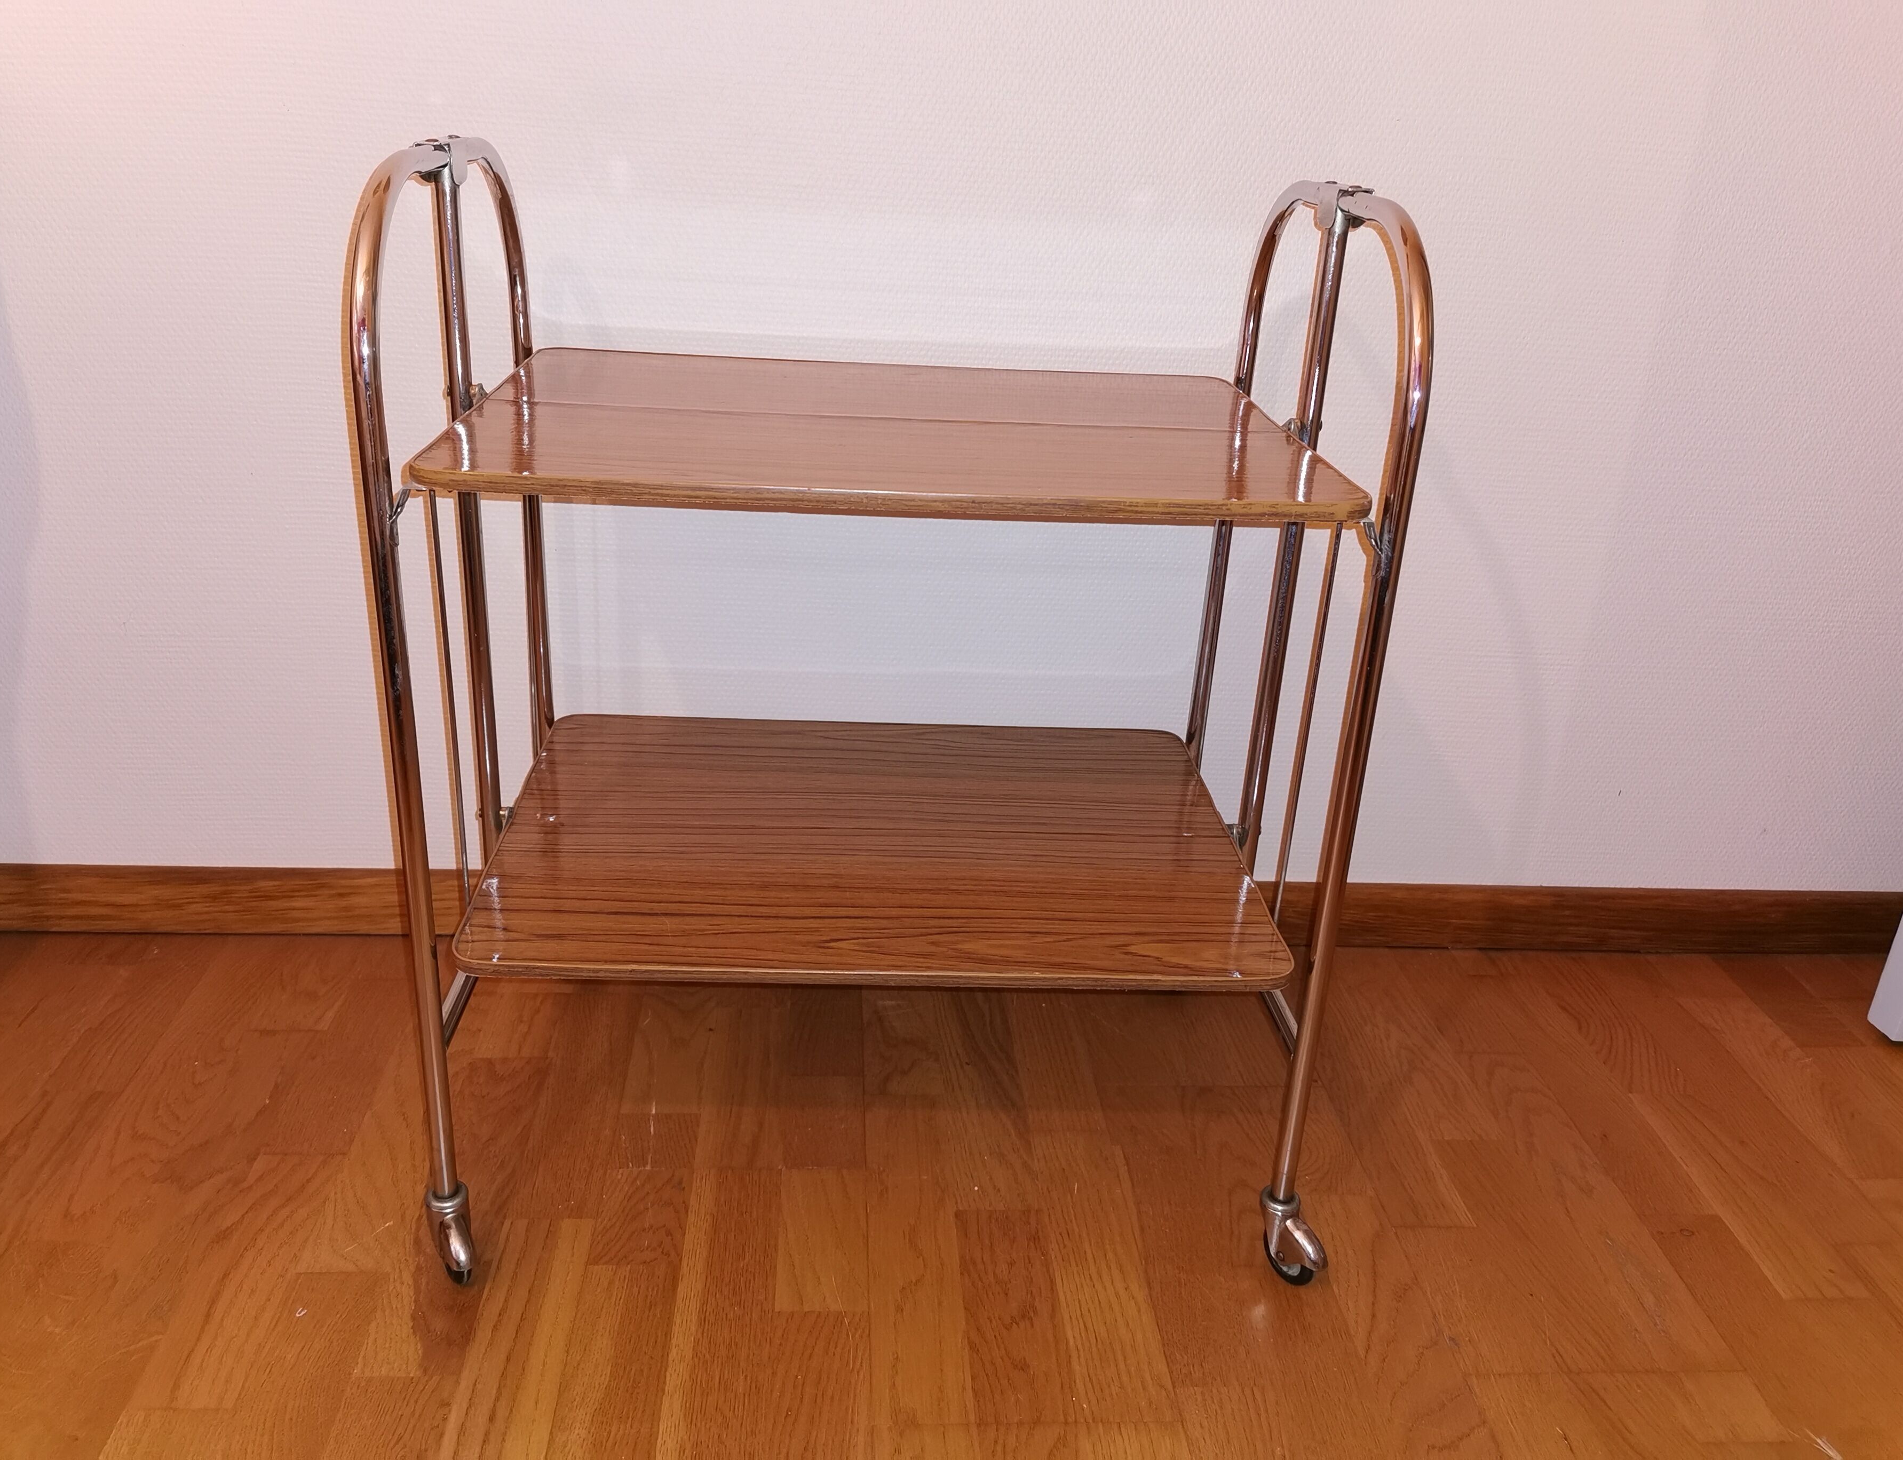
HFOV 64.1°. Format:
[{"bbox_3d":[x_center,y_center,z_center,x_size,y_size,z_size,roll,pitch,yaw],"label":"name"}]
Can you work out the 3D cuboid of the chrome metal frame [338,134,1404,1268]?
[{"bbox_3d":[-0.051,-0.032,1.155,0.628,0.756,0.454,2,23,-4],"label":"chrome metal frame"}]

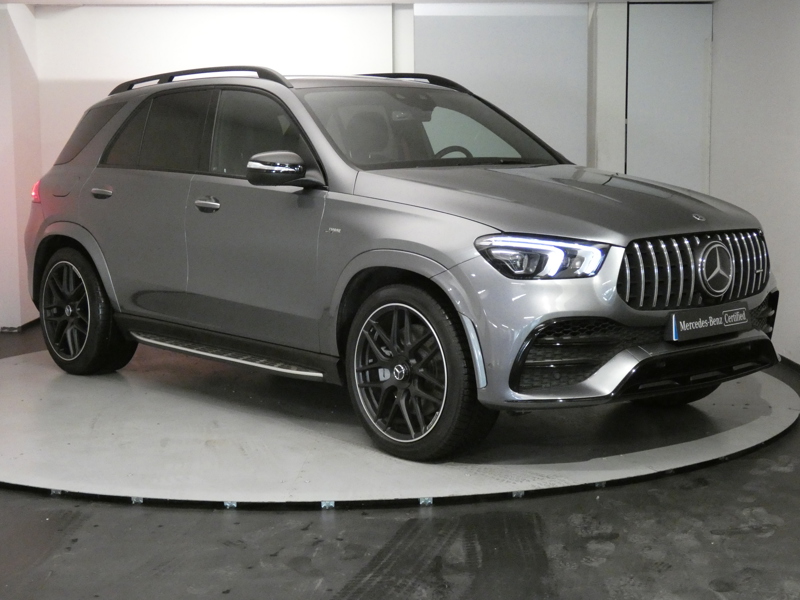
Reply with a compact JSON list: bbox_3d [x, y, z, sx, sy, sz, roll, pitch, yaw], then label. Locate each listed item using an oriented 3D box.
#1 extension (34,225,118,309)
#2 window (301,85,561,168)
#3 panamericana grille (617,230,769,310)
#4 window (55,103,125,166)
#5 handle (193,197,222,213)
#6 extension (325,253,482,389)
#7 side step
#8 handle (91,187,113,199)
[{"bbox_3d":[-1.933,-0.218,7.327,0.115,0.490,1.110,-5,8,-42],"label":"extension"},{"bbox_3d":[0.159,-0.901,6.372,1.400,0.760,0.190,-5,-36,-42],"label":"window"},{"bbox_3d":[1.286,-0.142,5.205,1.100,0.305,0.190,-5,8,-42],"label":"panamericana grille"},{"bbox_3d":[-1.919,-1.014,7.510,0.110,0.390,0.850,17,-5,-36],"label":"window"},{"bbox_3d":[-0.982,-0.488,6.252,0.055,0.070,0.225,-5,8,-42],"label":"handle"},{"bbox_3d":[0.024,0.049,5.197,0.115,0.530,0.920,-5,8,-42],"label":"extension"},{"bbox_3d":[-0.893,0.279,6.266,0.170,0.075,1.690,-5,8,-42],"label":"side step"},{"bbox_3d":[-1.711,-0.617,7.050,0.055,0.062,0.228,-5,8,-42],"label":"handle"}]

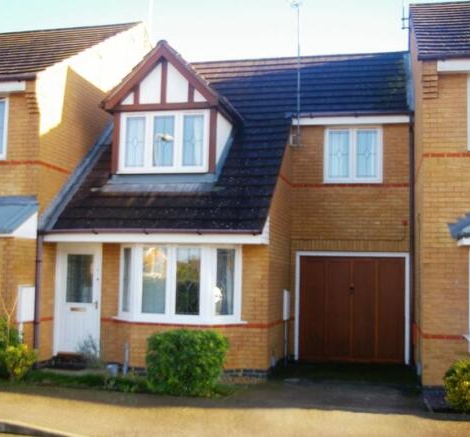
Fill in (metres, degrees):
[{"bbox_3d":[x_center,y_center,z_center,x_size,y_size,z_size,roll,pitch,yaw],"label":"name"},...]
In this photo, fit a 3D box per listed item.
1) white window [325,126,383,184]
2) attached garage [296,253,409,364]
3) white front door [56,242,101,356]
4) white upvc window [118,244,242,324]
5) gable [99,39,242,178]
[{"bbox_3d":[2.412,-1.282,13.364,1.176,1.137,0.100,0,-5,12],"label":"white window"},{"bbox_3d":[2.333,1.817,13.170,2.102,2.105,0.080,0,-5,12],"label":"attached garage"},{"bbox_3d":[-2.887,1.480,12.084,0.907,2.034,0.100,0,-5,12],"label":"white front door"},{"bbox_3d":[-1.034,1.130,11.425,2.304,1.330,0.507,0,-5,12],"label":"white upvc window"},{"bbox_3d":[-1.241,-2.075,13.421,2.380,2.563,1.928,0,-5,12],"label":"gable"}]

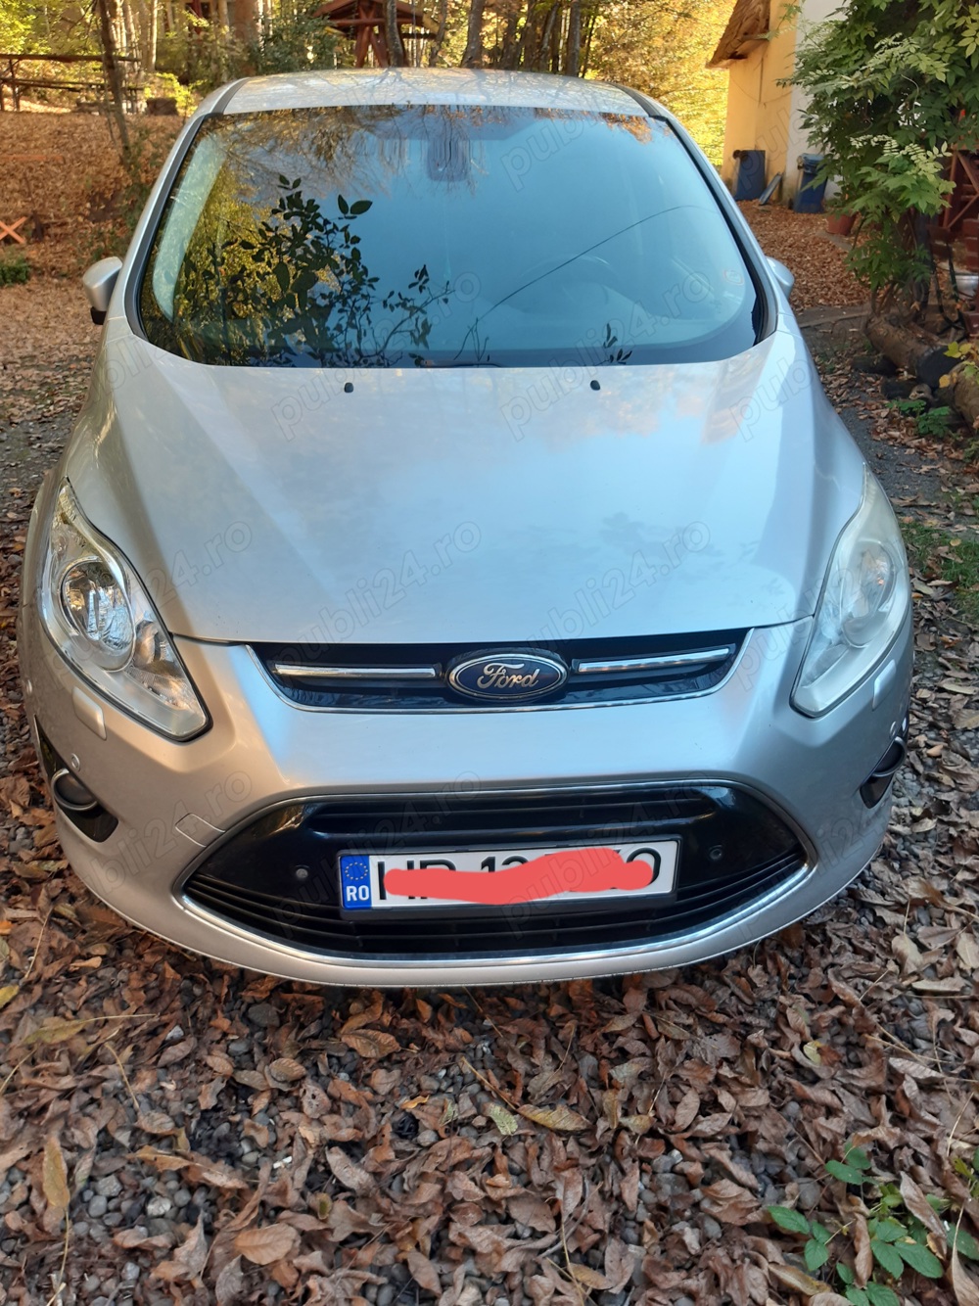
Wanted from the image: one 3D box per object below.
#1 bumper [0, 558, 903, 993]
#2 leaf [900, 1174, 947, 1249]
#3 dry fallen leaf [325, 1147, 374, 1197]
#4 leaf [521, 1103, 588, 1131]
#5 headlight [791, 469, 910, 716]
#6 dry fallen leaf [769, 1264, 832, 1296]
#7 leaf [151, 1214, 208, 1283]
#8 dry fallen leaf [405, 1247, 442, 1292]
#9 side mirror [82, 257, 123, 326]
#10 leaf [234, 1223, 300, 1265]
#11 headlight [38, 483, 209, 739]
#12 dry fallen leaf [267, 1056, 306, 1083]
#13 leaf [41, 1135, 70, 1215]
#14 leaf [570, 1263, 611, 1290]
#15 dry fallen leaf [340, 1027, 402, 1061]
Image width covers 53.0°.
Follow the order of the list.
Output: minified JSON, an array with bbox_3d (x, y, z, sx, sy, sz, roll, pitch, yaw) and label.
[{"bbox_3d":[0.012,0.177,1.714,1.740,0.560,0.570,-2,27,-5],"label":"bumper"},{"bbox_3d":[0.644,0.830,1.462,0.037,0.030,0.113,-6,29,-13],"label":"leaf"},{"bbox_3d":[-0.220,0.798,1.513,0.100,0.025,0.037,22,35,34],"label":"dry fallen leaf"},{"bbox_3d":[0.106,0.759,1.609,0.112,0.022,0.047,15,31,24],"label":"leaf"},{"bbox_3d":[0.622,-0.130,1.735,0.350,0.260,0.540,-2,27,-5],"label":"headlight"},{"bbox_3d":[0.437,0.885,1.384,0.092,0.022,0.032,15,31,25],"label":"dry fallen leaf"},{"bbox_3d":[-0.421,0.855,1.400,0.062,0.040,0.092,13,30,21],"label":"leaf"},{"bbox_3d":[-0.092,0.878,1.389,0.077,0.015,0.028,23,35,37],"label":"dry fallen leaf"},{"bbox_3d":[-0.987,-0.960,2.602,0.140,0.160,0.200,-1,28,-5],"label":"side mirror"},{"bbox_3d":[-0.321,0.860,1.423,0.091,0.016,0.051,-6,28,-12],"label":"leaf"},{"bbox_3d":[-0.613,-0.091,1.634,0.350,0.260,0.540,-2,27,-5],"label":"headlight"},{"bbox_3d":[-0.347,0.720,1.693,0.067,0.013,0.042,6,28,12],"label":"dry fallen leaf"},{"bbox_3d":[-0.675,0.807,1.525,0.035,0.016,0.134,-13,30,-23],"label":"leaf"},{"bbox_3d":[0.143,0.881,1.383,0.062,0.012,0.022,16,31,27],"label":"leaf"},{"bbox_3d":[-0.210,0.694,1.742,0.106,0.017,0.053,8,28,14],"label":"dry fallen leaf"}]

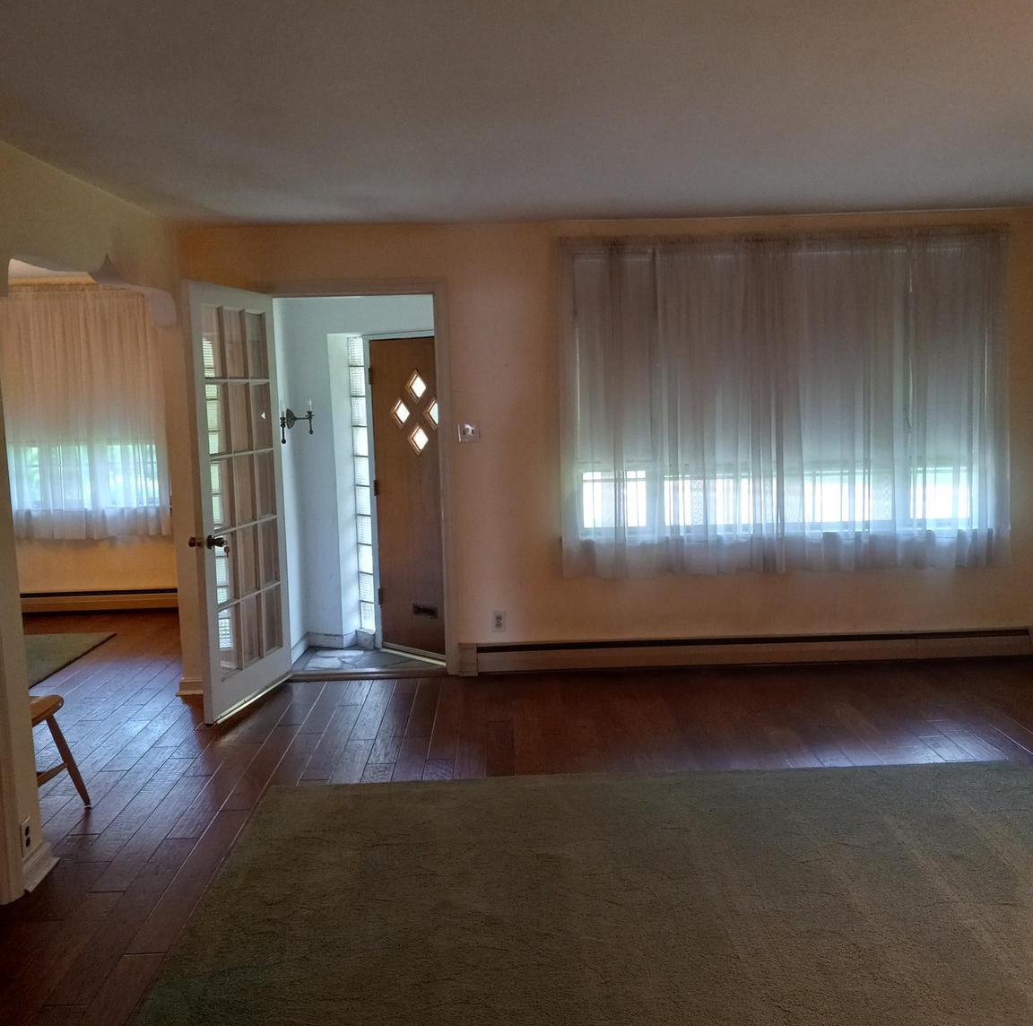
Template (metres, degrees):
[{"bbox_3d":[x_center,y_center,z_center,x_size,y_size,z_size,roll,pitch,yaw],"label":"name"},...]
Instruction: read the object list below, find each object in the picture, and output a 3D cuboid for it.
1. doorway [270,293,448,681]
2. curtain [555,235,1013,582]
[{"bbox_3d":[-0.848,-0.123,5.865,0.870,2.060,0.150,-2,7,-1],"label":"doorway"},{"bbox_3d":[1.442,-0.576,5.744,2.400,1.810,0.120,-2,7,-1],"label":"curtain"}]

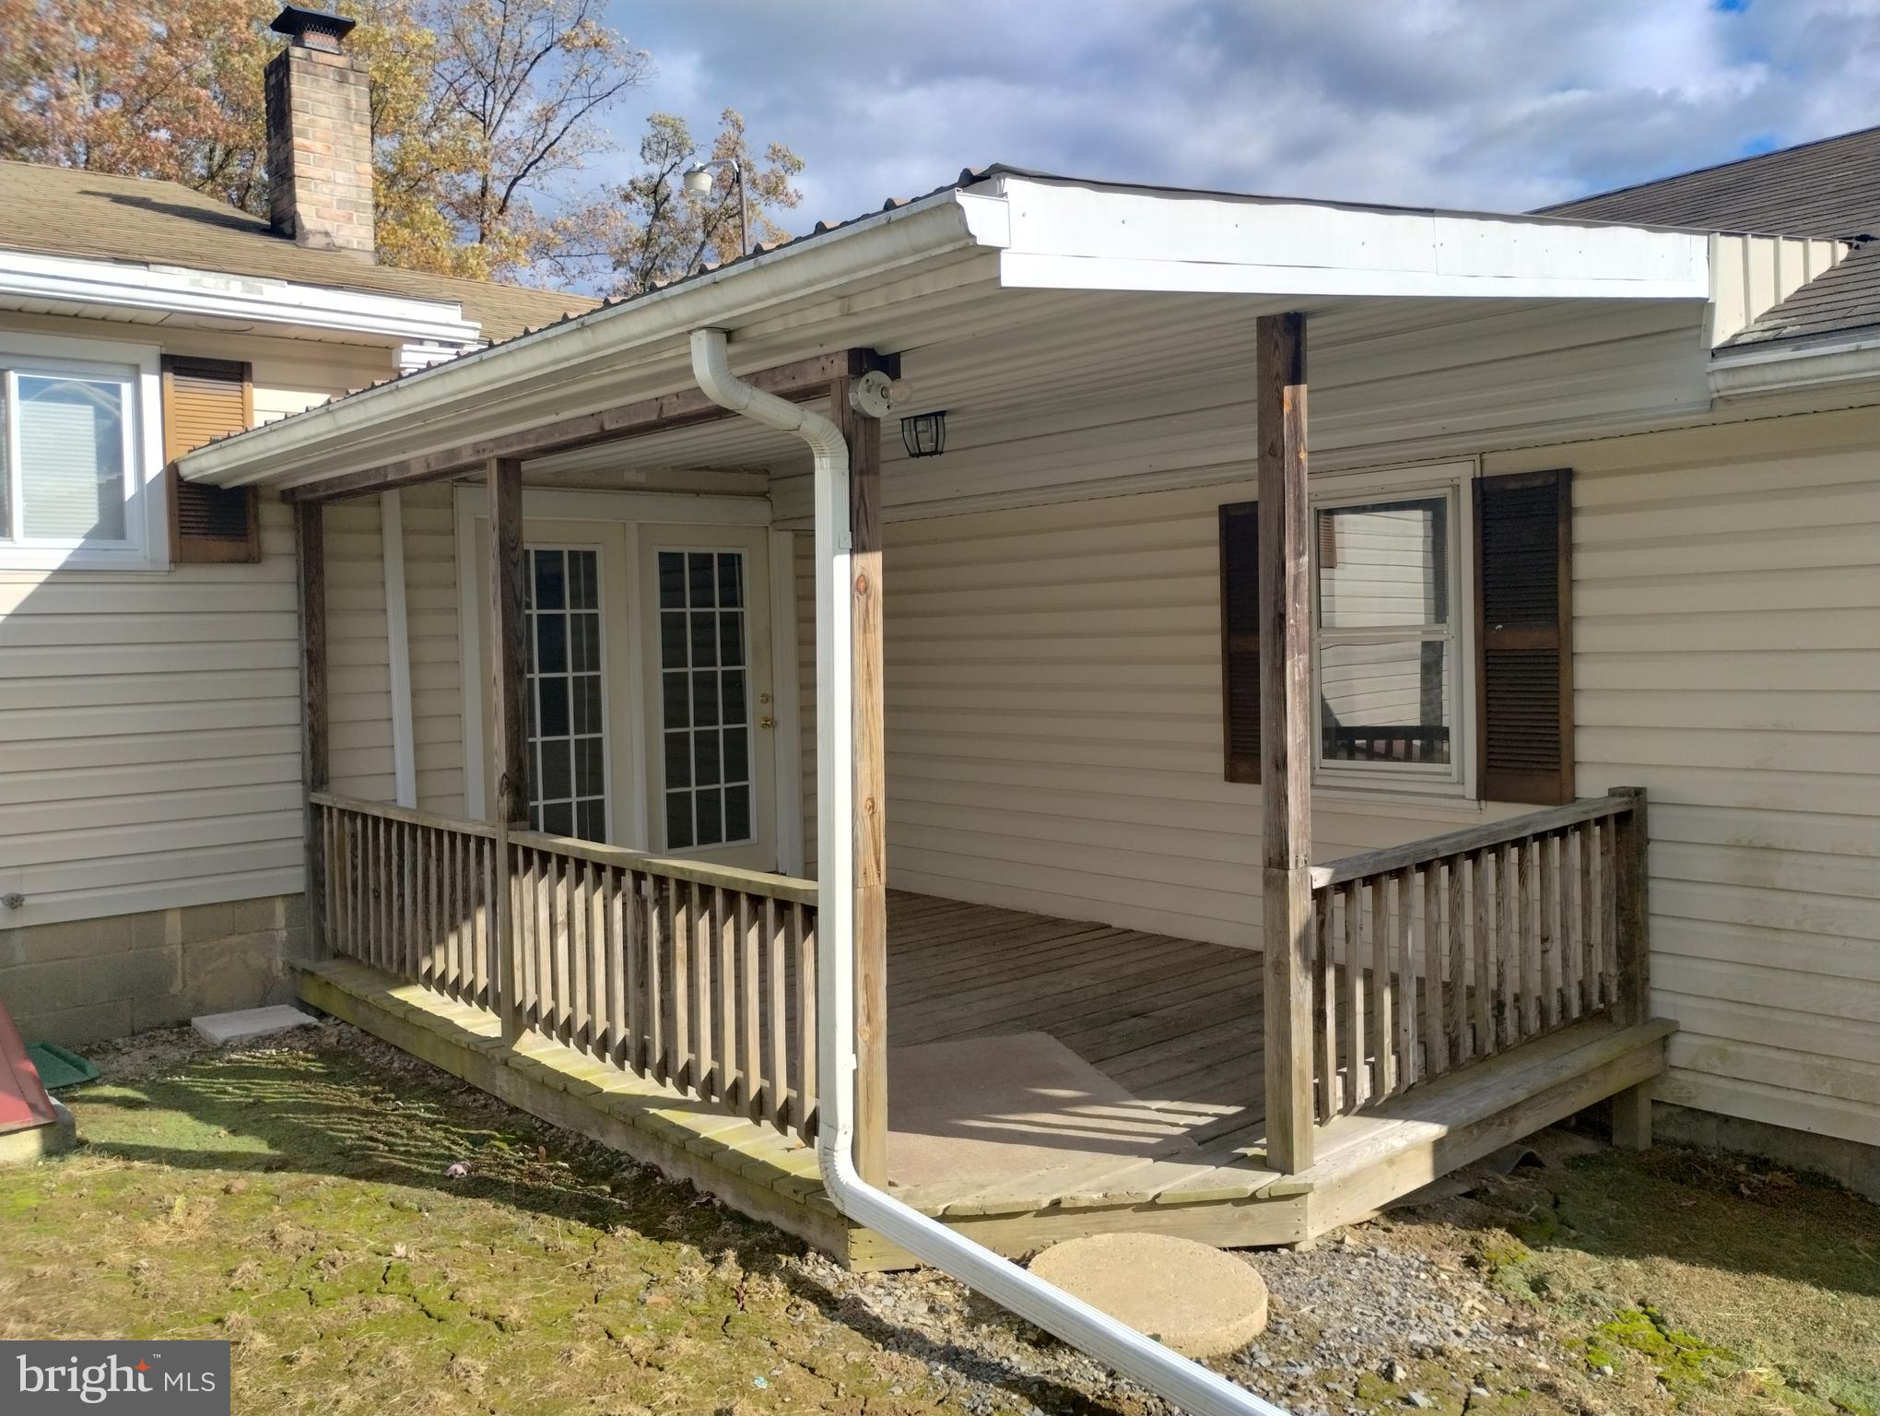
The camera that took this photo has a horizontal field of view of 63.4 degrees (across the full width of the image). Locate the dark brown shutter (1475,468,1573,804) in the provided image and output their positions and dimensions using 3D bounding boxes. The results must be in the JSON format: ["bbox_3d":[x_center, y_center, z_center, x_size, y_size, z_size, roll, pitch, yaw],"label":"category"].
[{"bbox_3d":[2.150,-0.256,5.635,0.040,1.210,0.375,-4,4,-41],"label":"dark brown shutter"}]

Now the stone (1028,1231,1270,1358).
[{"bbox_3d":[0.471,1.377,3.564,0.570,0.065,0.570,-1,3,0],"label":"stone"}]

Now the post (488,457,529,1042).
[{"bbox_3d":[-1.537,0.160,5.447,0.090,2.090,0.090,-4,4,-41],"label":"post"}]

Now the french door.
[{"bbox_3d":[-1.615,0.009,8.266,1.810,2.050,0.080,-4,4,-41],"label":"french door"}]

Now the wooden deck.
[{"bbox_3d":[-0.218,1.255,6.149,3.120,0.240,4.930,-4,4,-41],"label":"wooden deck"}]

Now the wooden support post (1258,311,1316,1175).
[{"bbox_3d":[0.909,0.106,3.969,0.092,2.220,0.092,-4,4,-41],"label":"wooden support post"}]

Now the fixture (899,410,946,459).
[{"bbox_3d":[-0.068,-1.096,6.109,0.175,0.180,0.175,-4,4,-41],"label":"fixture"}]

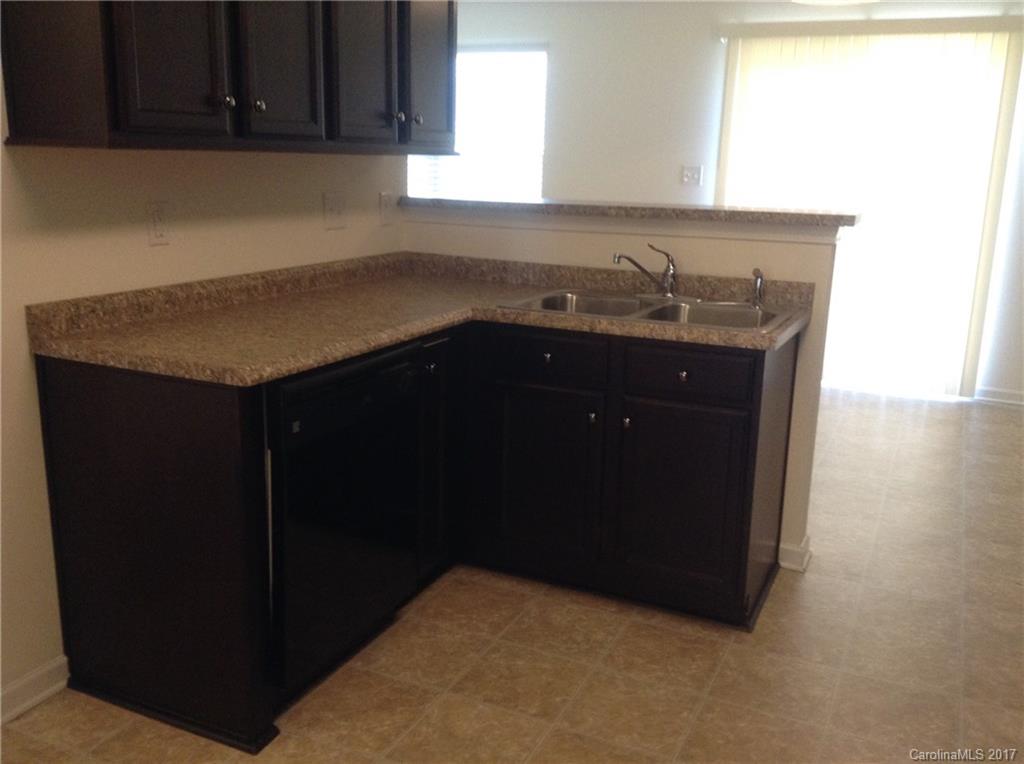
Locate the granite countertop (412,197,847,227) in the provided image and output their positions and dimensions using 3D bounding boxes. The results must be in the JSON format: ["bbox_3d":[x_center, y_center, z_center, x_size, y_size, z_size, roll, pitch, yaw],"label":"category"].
[{"bbox_3d":[0.394,-0.625,3.536,1.686,0.038,0.337,7,14,24],"label":"granite countertop"}]

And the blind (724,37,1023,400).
[{"bbox_3d":[2.042,-1.022,5.970,1.686,2.153,0.099,7,14,24],"label":"blind"}]

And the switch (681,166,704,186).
[{"bbox_3d":[1.177,-1.344,6.359,0.142,0.118,0.012,7,14,24],"label":"switch"}]

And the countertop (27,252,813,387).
[{"bbox_3d":[-0.080,-0.198,2.757,1.552,0.130,1.706,7,14,24],"label":"countertop"}]

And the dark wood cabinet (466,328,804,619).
[{"bbox_3d":[0.405,0.220,3.230,0.913,0.868,0.620,7,14,24],"label":"dark wood cabinet"}]

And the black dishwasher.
[{"bbox_3d":[-0.667,0.307,2.670,0.610,0.818,0.628,7,14,24],"label":"black dishwasher"}]

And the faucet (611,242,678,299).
[{"bbox_3d":[0.461,-0.370,3.279,0.238,0.179,0.084,-4,14,-23],"label":"faucet"}]

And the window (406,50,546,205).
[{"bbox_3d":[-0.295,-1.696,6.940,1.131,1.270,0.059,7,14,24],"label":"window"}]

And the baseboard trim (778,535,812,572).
[{"bbox_3d":[1.010,0.586,3.440,0.097,0.087,0.169,7,14,24],"label":"baseboard trim"}]

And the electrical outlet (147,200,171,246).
[{"bbox_3d":[-0.954,-0.428,2.639,0.010,0.118,0.075,7,14,24],"label":"electrical outlet"}]

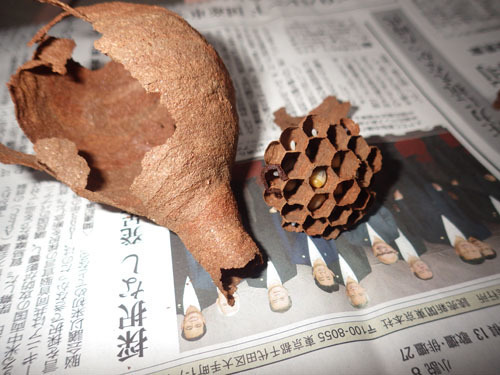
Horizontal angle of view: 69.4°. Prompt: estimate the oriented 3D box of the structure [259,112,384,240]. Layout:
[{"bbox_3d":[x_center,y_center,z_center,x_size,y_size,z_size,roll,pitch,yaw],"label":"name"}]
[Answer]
[{"bbox_3d":[0.023,-0.013,0.121,0.038,0.031,0.054,4,50,2],"label":"structure"}]

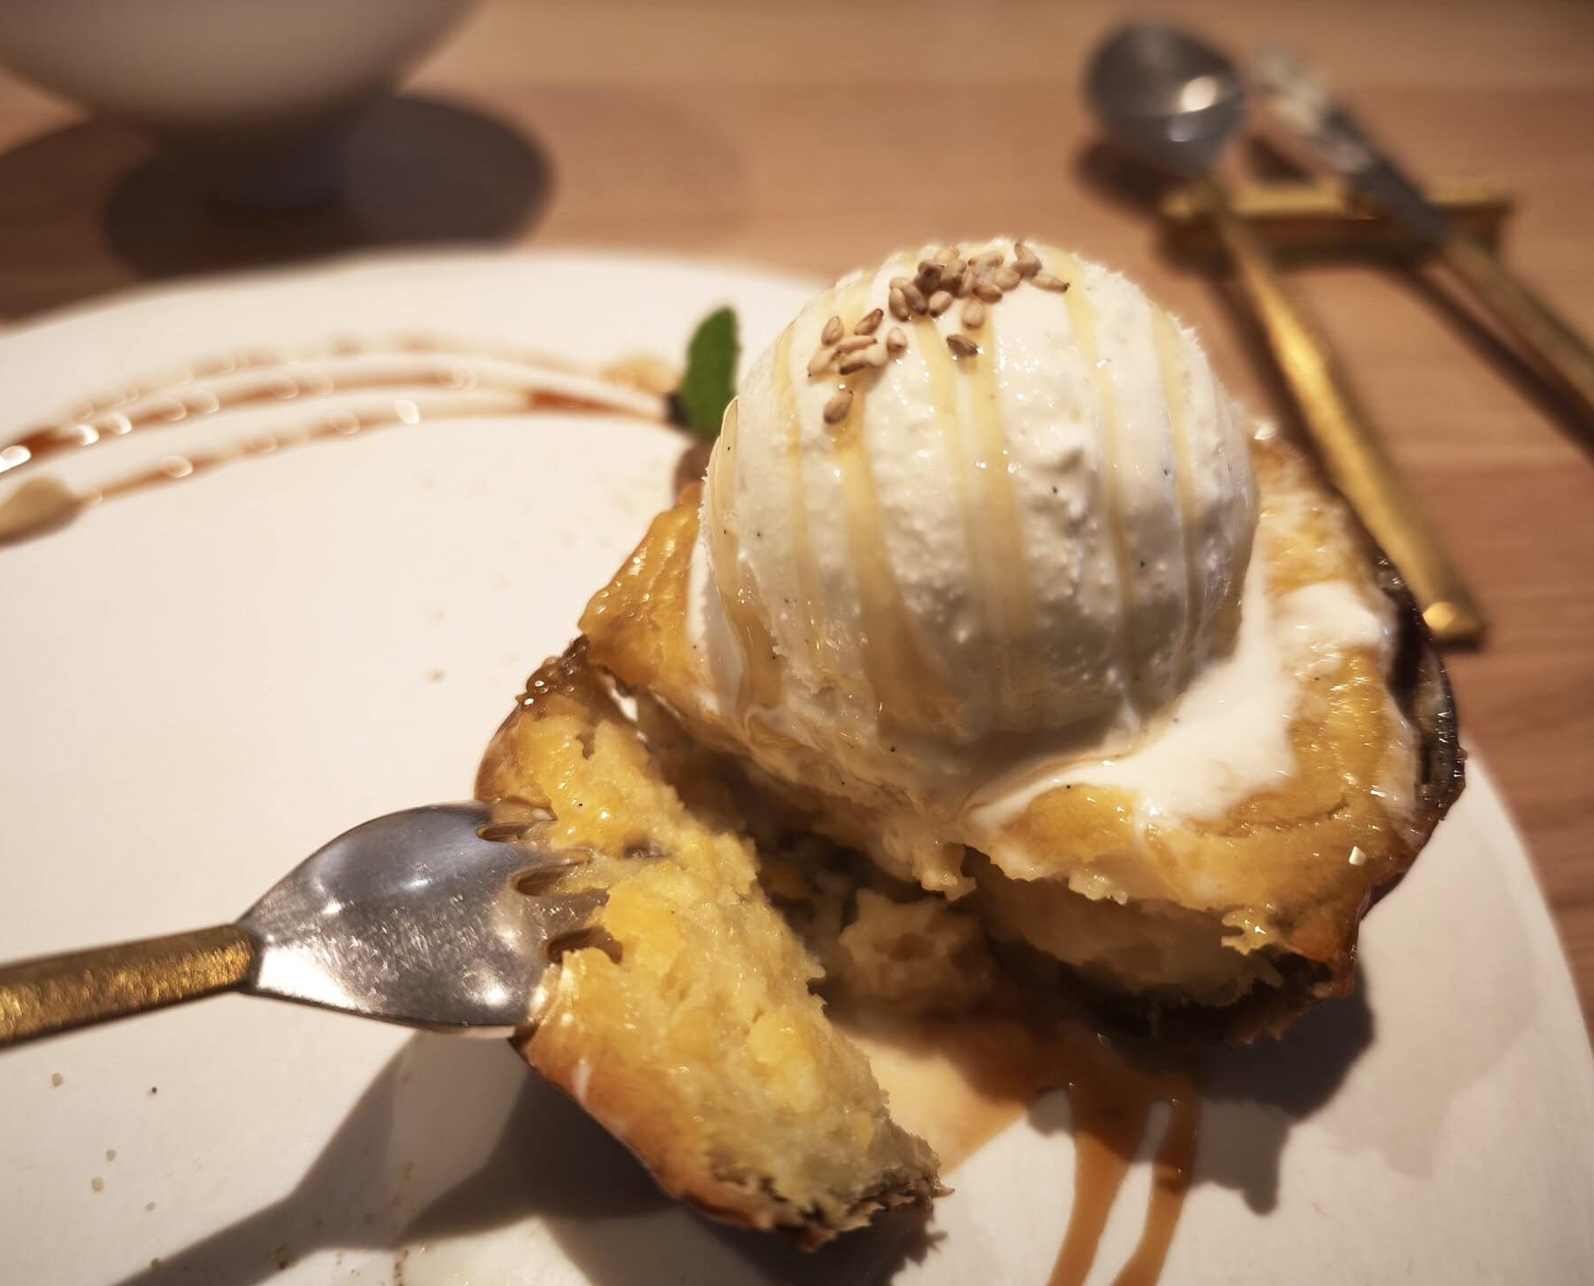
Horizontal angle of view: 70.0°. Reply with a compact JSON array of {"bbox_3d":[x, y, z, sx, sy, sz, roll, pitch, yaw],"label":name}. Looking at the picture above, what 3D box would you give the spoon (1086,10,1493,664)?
[{"bbox_3d":[0.094,-0.077,0.233,0.035,0.017,0.185,-4,54,-6],"label":"spoon"}]

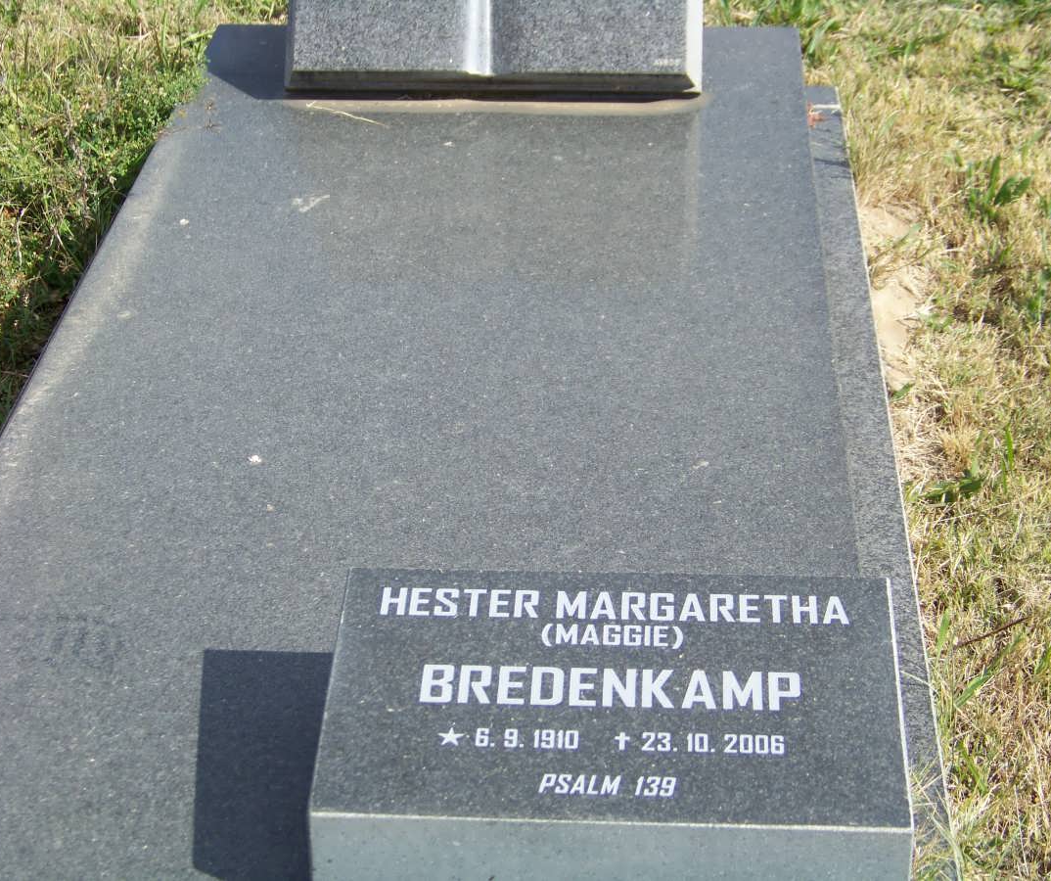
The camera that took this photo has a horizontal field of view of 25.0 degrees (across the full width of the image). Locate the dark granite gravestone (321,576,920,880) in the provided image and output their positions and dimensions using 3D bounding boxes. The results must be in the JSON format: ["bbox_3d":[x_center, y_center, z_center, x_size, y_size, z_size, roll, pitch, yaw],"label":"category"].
[{"bbox_3d":[0.069,0.235,1.857,0.440,0.137,0.279,1,29,3],"label":"dark granite gravestone"}]

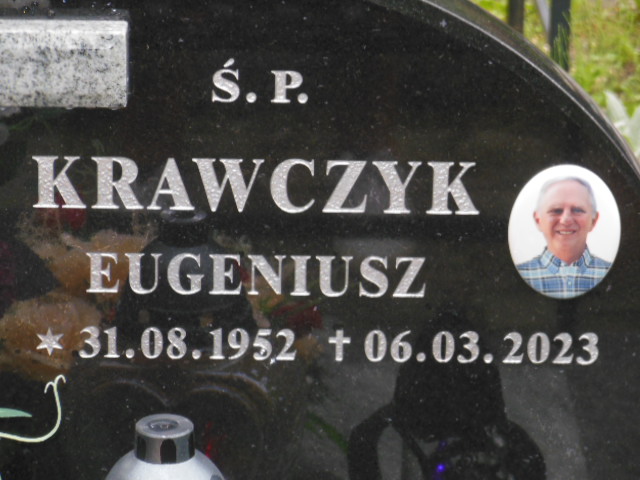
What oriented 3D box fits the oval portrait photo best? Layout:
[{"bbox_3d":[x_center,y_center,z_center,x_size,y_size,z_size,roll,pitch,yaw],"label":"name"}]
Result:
[{"bbox_3d":[0.202,-0.007,2.550,0.093,0.120,0.010,1,22,-1],"label":"oval portrait photo"}]

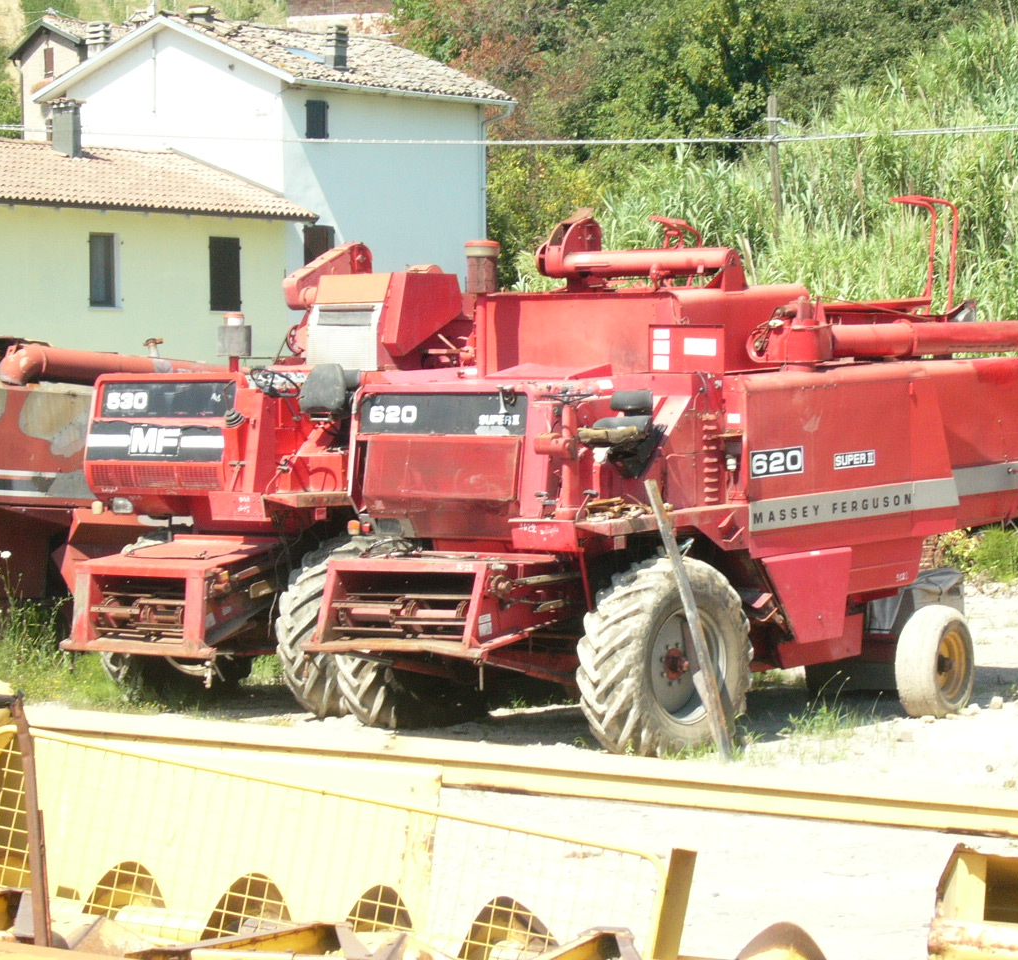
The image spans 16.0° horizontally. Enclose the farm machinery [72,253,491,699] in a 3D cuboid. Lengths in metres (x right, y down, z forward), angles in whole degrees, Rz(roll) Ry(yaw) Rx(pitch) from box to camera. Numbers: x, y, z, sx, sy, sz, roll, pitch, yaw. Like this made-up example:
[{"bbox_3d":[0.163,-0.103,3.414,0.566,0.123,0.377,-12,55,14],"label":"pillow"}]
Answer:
[{"bbox_3d":[-0.909,-0.128,32.738,2.800,3.950,6.800,2,5,42],"label":"farm machinery"}]

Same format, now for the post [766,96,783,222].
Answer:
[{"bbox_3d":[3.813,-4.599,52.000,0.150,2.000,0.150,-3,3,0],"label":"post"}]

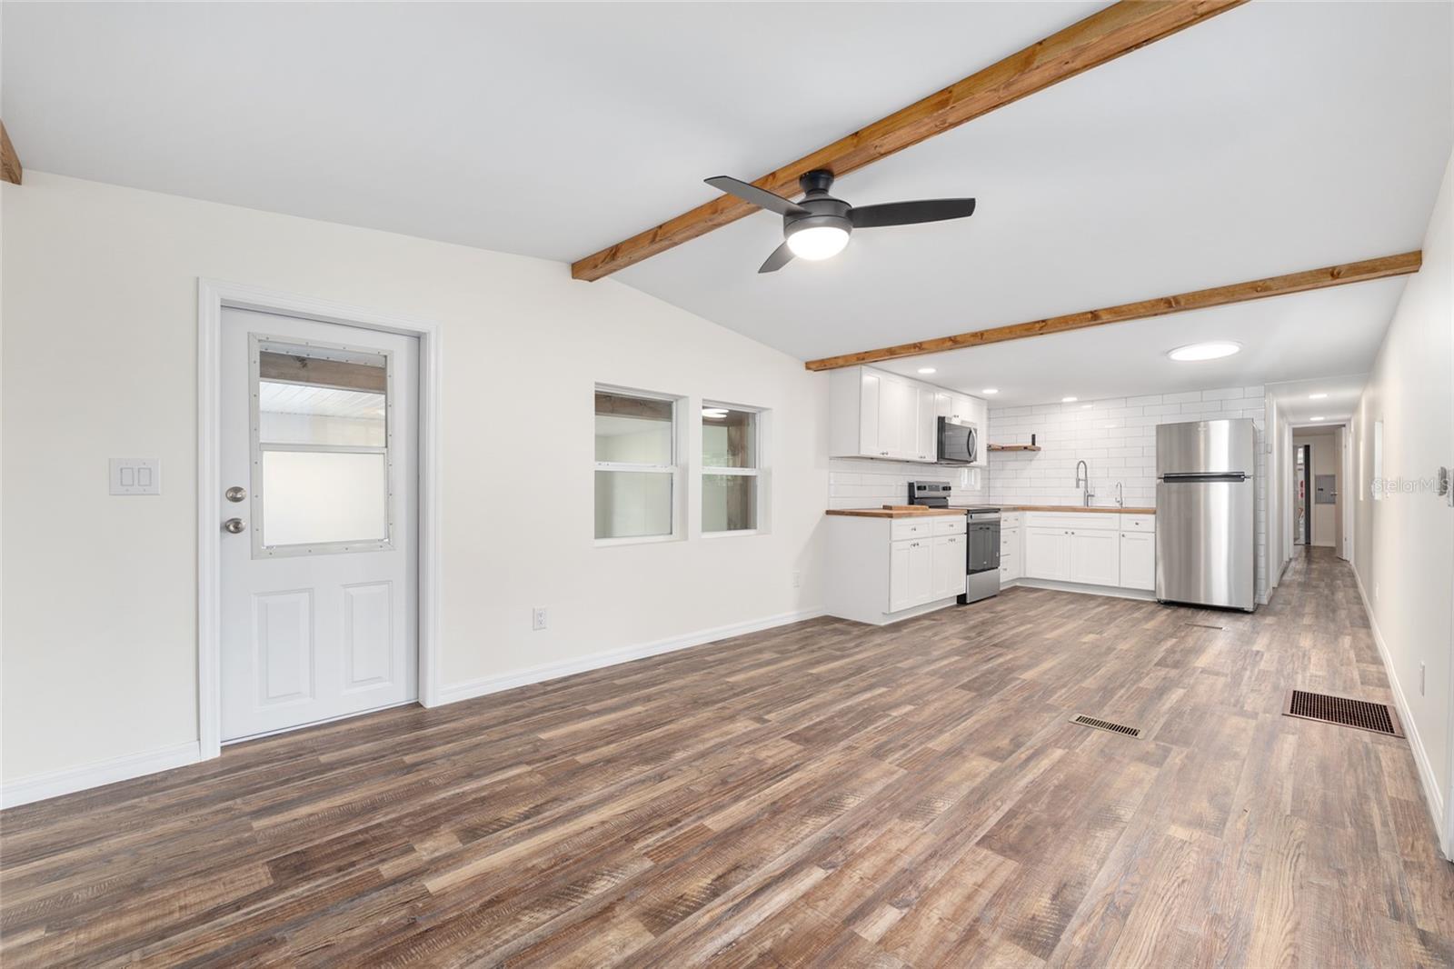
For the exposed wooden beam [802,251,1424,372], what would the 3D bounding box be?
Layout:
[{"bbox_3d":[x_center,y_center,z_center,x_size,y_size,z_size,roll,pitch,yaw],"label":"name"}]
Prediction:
[{"bbox_3d":[1.898,-0.982,3.689,3.338,0.068,0.115,0,0,45],"label":"exposed wooden beam"}]

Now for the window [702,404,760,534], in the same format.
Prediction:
[{"bbox_3d":[0.029,-0.105,4.430,0.690,0.996,0.070,0,0,-41],"label":"window"}]

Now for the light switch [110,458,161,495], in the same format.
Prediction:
[{"bbox_3d":[-2.339,-0.030,2.236,0.139,0.143,0.010,0,0,-41],"label":"light switch"}]

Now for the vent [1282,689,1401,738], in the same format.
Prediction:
[{"bbox_3d":[3.135,1.154,2.890,0.505,0.012,0.410,0,0,-44],"label":"vent"}]

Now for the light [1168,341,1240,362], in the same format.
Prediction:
[{"bbox_3d":[3.499,-0.975,4.154,0.440,0.030,0.440,0,0,-43],"label":"light"}]

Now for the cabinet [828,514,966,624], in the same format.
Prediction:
[{"bbox_3d":[1.597,0.720,5.227,1.350,0.880,0.625,0,0,-42],"label":"cabinet"}]

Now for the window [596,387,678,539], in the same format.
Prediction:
[{"bbox_3d":[-0.615,-0.119,3.874,0.706,1.017,0.070,0,0,-41],"label":"window"}]

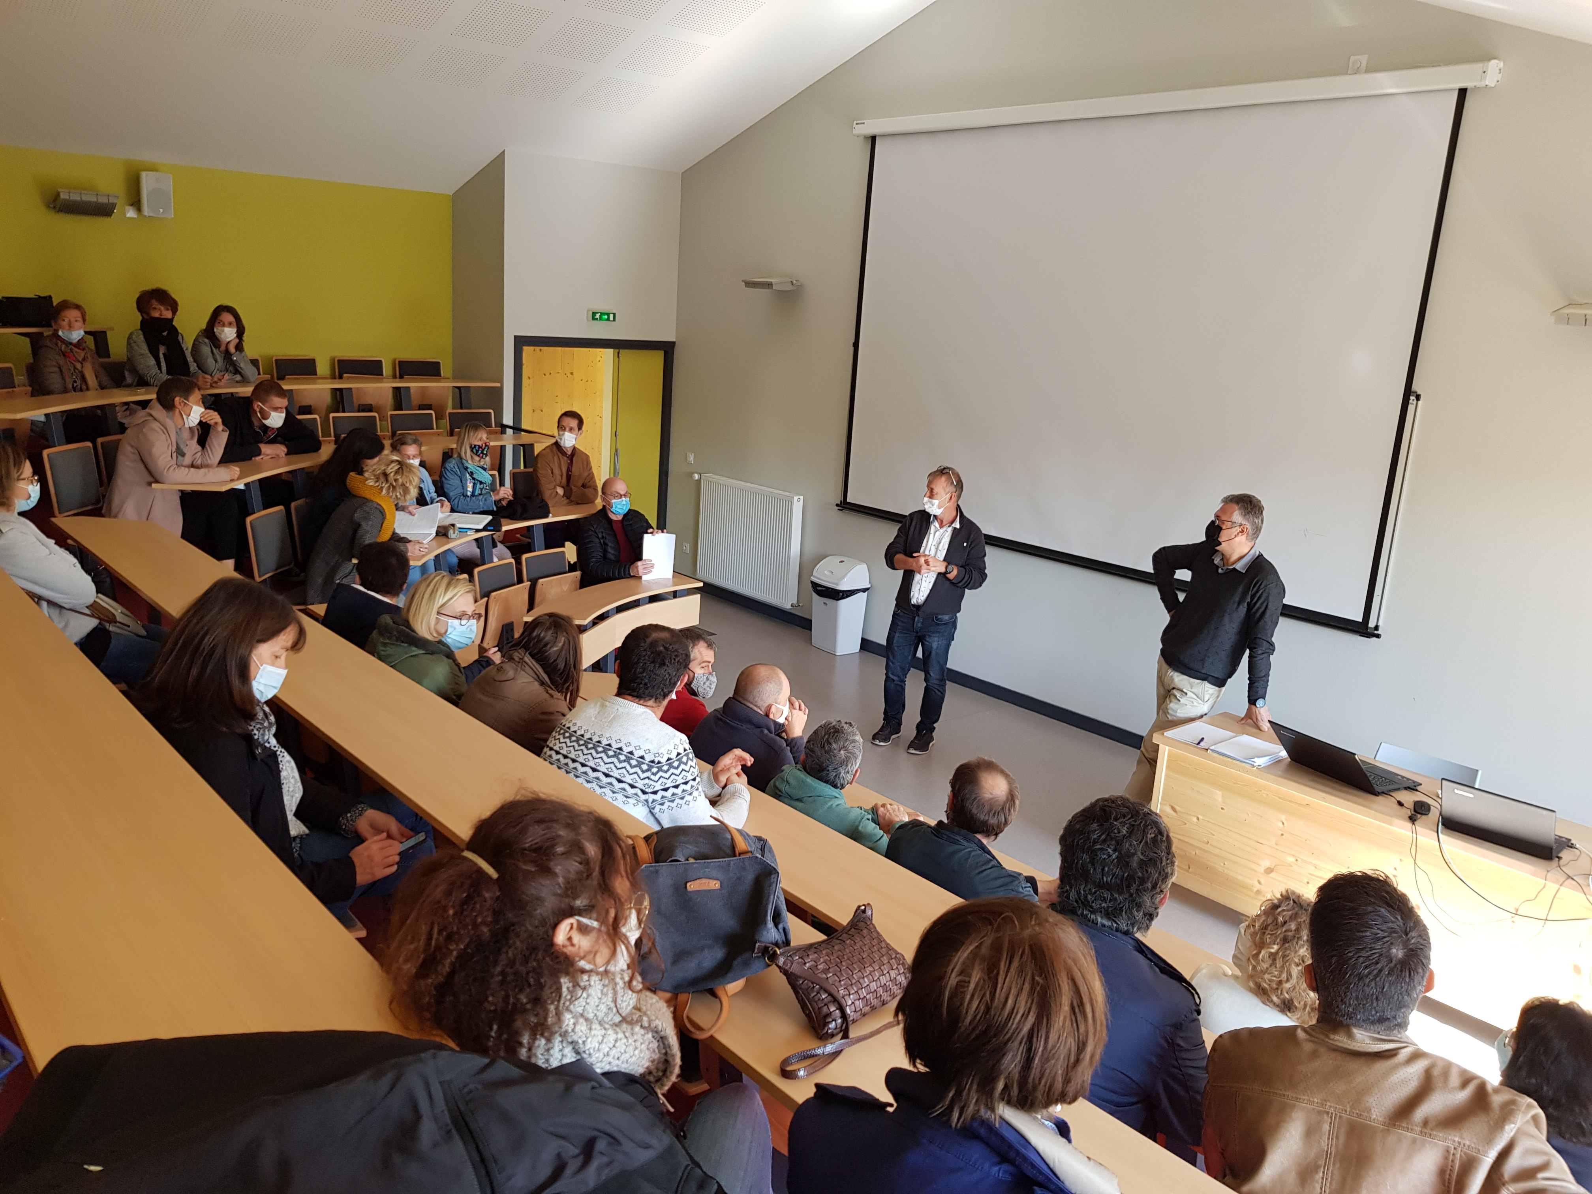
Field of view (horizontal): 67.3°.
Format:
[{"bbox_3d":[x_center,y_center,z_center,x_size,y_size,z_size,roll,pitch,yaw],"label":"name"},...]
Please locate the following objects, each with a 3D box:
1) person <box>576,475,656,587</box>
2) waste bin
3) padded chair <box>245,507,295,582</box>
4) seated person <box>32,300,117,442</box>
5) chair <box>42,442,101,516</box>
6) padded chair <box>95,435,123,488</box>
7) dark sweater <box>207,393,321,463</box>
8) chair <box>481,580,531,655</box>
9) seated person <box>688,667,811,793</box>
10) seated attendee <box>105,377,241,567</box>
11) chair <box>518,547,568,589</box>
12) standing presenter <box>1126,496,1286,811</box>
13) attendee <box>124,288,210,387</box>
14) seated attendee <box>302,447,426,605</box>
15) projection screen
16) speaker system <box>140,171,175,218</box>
[{"bbox_3d":[-1.233,-0.119,8.163,0.700,1.310,0.530,11,15,27],"label":"person"},{"bbox_3d":[0.319,0.047,9.184,0.330,0.720,0.375,-7,17,-40],"label":"waste bin"},{"bbox_3d":[-2.742,-0.020,6.745,0.480,0.890,0.440,4,13,1],"label":"padded chair"},{"bbox_3d":[-4.282,-1.144,7.163,0.720,1.230,0.560,14,17,36],"label":"seated person"},{"bbox_3d":[-3.636,-0.345,6.392,0.480,0.890,0.430,5,13,4],"label":"chair"},{"bbox_3d":[-3.844,-0.514,7.023,0.420,0.840,0.450,5,14,4],"label":"padded chair"},{"bbox_3d":[-3.212,-0.904,7.230,0.560,0.550,0.530,5,13,7],"label":"dark sweater"},{"bbox_3d":[-1.798,0.259,7.588,0.420,0.800,0.460,9,15,22],"label":"chair"},{"bbox_3d":[-0.143,0.877,4.311,0.760,1.260,0.540,-6,16,-35],"label":"seated person"},{"bbox_3d":[-3.163,-0.458,6.126,0.740,1.290,0.500,3,13,-3],"label":"seated attendee"},{"bbox_3d":[-1.603,0.118,8.054,0.420,0.840,0.450,12,16,31],"label":"chair"},{"bbox_3d":[2.057,0.366,6.123,0.740,1.780,0.500,11,15,28],"label":"standing presenter"},{"bbox_3d":[-4.118,-1.302,7.846,0.700,1.350,0.500,9,14,20],"label":"attendee"},{"bbox_3d":[-2.349,-0.109,6.380,0.770,1.280,0.500,4,13,2],"label":"seated attendee"},{"bbox_3d":[1.788,-1.547,7.384,0.080,2.660,3.980,-9,18,-42],"label":"projection screen"},{"bbox_3d":[-4.382,-2.757,8.205,0.200,0.290,0.190,-9,18,-42],"label":"speaker system"}]

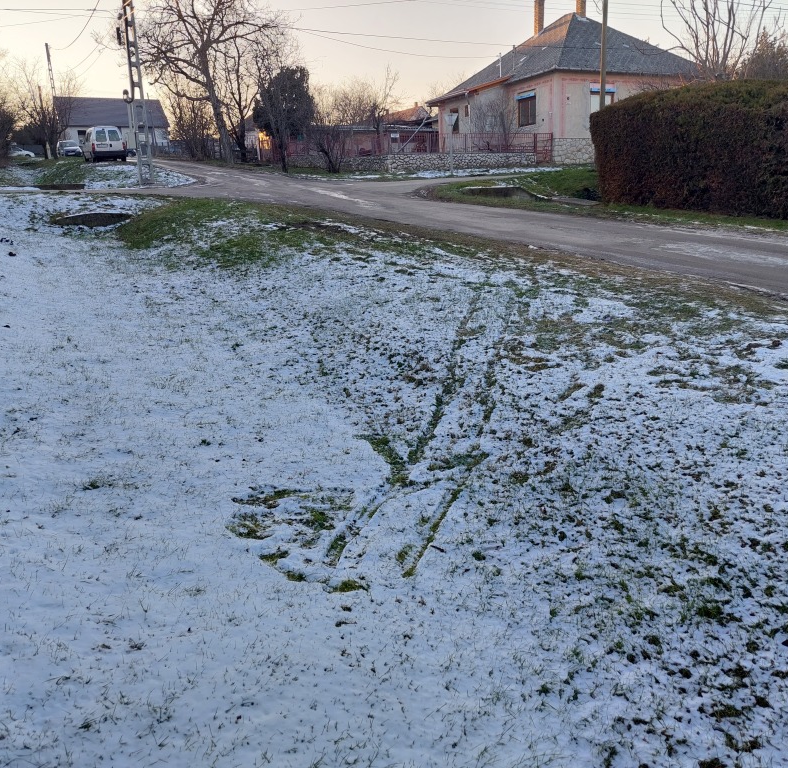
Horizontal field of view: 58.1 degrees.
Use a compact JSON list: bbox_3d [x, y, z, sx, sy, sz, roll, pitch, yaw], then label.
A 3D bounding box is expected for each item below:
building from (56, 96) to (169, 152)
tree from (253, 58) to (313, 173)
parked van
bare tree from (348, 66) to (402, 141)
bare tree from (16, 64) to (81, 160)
[{"bbox_3d":[-27.544,-24.793,68.922,9.700,5.400,7.600,-9,15,-24],"label":"building"},{"bbox_3d":[-5.592,-13.172,34.964,2.921,5.197,2.921,-4,14,-8],"label":"tree"},{"bbox_3d":[-16.922,-13.945,41.438,1.800,1.910,4.430,-10,20,-28],"label":"parked van"},{"bbox_3d":[-1.071,-14.180,37.169,2.709,4.437,2.709,-3,14,-1],"label":"bare tree"},{"bbox_3d":[-21.525,-16.727,43.603,3.882,5.501,3.882,-8,15,-23],"label":"bare tree"}]

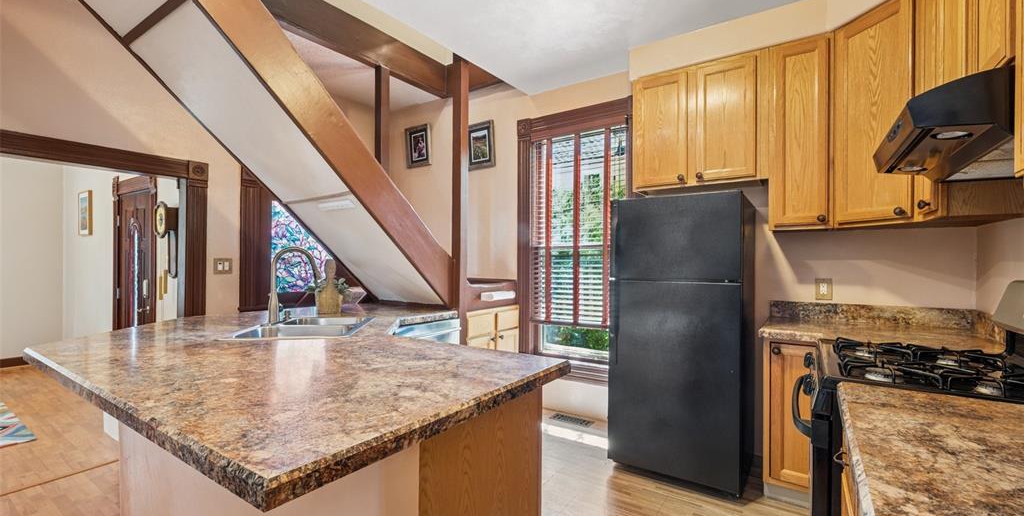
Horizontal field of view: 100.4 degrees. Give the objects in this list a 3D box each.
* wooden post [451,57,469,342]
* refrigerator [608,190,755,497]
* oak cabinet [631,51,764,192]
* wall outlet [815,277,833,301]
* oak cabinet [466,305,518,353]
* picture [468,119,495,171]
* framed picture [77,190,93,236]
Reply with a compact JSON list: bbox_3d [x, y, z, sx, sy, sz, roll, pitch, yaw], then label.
[{"bbox_3d":[-0.391,-0.087,3.211,0.083,2.750,0.083,0,-1,34],"label":"wooden post"},{"bbox_3d":[1.084,0.468,2.703,0.735,1.645,0.700,0,-1,34],"label":"refrigerator"},{"bbox_3d":[1.244,-0.838,2.846,0.776,0.764,0.325,0,-1,34],"label":"oak cabinet"},{"bbox_3d":[1.894,0.191,2.587,0.077,0.120,0.009,0,-1,34],"label":"wall outlet"},{"bbox_3d":[-0.367,0.856,3.666,0.560,0.880,0.710,0,-1,34],"label":"oak cabinet"},{"bbox_3d":[-0.316,-1.071,4.095,0.375,0.445,0.030,0,-1,34],"label":"picture"},{"bbox_3d":[-4.864,-0.506,4.861,0.450,0.490,0.040,0,-1,34],"label":"framed picture"}]

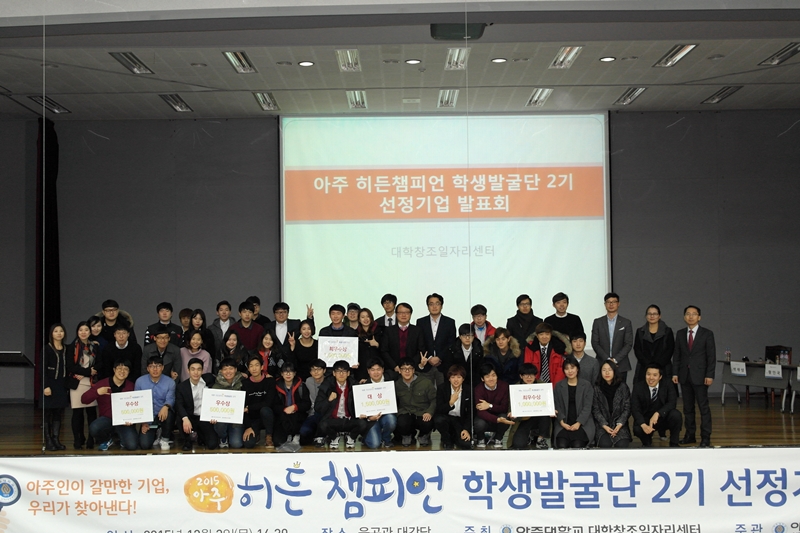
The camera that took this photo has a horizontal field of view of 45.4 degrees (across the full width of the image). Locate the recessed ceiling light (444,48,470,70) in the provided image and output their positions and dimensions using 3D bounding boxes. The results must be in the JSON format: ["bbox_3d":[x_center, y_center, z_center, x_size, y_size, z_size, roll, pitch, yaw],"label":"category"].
[{"bbox_3d":[0.796,-2.906,13.230,0.300,0.090,1.220,-1,-2,0],"label":"recessed ceiling light"}]

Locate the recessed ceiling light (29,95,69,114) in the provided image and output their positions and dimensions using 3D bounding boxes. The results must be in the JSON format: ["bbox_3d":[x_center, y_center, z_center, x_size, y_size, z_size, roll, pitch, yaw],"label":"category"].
[{"bbox_3d":[-5.786,-2.688,15.821,0.310,0.090,1.220,-1,-2,0],"label":"recessed ceiling light"}]

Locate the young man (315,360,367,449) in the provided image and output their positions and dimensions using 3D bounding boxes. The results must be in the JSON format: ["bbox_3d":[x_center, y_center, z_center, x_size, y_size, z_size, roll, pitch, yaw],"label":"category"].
[{"bbox_3d":[-0.745,1.714,12.063,0.650,1.051,0.750,-1,-2,-3],"label":"young man"}]

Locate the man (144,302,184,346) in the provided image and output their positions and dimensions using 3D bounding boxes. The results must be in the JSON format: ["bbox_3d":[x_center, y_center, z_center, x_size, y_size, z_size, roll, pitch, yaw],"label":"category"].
[{"bbox_3d":[-3.259,1.402,13.184,0.520,1.809,0.360,-1,-1,-5],"label":"man"}]

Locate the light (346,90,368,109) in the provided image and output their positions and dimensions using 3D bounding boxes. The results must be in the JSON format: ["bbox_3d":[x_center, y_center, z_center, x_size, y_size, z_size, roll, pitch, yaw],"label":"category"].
[{"bbox_3d":[-0.697,-2.776,15.774,0.300,0.100,1.230,-1,-1,0],"label":"light"}]

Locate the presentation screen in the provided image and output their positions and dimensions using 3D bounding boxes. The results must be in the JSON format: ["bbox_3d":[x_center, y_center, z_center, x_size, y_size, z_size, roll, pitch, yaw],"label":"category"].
[{"bbox_3d":[0.791,-0.617,16.616,5.720,4.050,0.100,-1,-1,0],"label":"presentation screen"}]

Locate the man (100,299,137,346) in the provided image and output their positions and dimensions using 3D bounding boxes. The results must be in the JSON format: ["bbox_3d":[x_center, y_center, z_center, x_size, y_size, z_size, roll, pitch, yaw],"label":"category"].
[{"bbox_3d":[-3.738,1.326,12.470,0.540,1.790,0.380,0,-2,-8],"label":"man"}]

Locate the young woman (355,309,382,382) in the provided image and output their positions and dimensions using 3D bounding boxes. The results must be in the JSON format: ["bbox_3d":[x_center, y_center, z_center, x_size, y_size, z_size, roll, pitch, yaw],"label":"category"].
[{"bbox_3d":[-0.390,1.370,12.156,0.480,1.670,0.360,-1,-2,9],"label":"young woman"}]

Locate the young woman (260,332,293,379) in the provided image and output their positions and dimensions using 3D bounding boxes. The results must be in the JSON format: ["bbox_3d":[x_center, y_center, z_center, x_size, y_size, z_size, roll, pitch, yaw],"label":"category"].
[{"bbox_3d":[-1.645,1.562,12.673,0.460,1.425,0.450,-1,-1,-7],"label":"young woman"}]

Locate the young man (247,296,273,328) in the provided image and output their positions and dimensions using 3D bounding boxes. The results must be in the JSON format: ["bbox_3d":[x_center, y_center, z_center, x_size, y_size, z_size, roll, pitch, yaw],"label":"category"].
[{"bbox_3d":[-1.993,1.334,13.177,0.500,1.839,0.310,-1,-2,-4],"label":"young man"}]

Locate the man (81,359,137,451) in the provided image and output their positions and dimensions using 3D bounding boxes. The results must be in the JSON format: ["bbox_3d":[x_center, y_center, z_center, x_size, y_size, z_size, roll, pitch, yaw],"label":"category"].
[{"bbox_3d":[-3.655,1.734,12.028,0.620,1.099,0.680,-1,-1,-7],"label":"man"}]

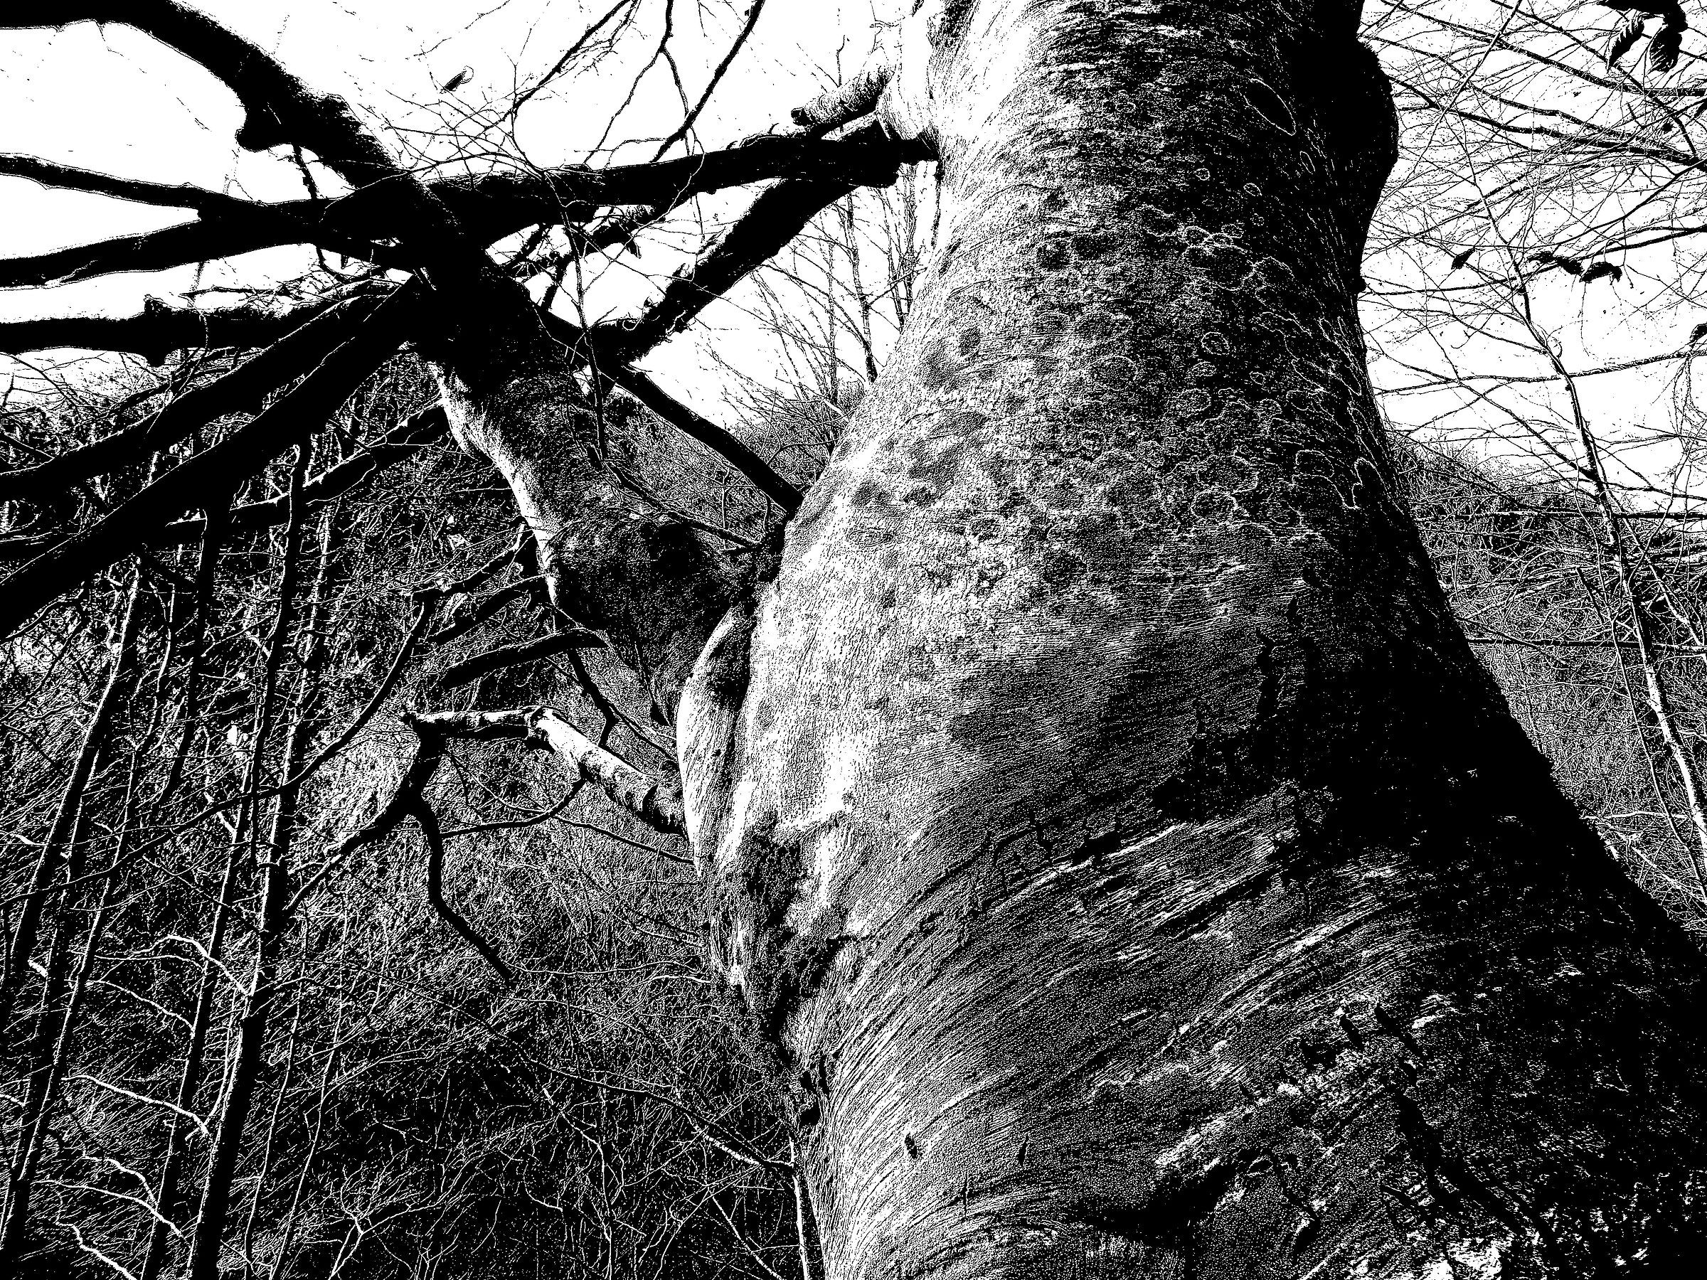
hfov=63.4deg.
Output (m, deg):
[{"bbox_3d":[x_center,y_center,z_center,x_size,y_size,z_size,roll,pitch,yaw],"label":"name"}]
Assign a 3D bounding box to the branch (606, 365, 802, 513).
[{"bbox_3d":[-0.309,-0.419,2.865,0.525,0.062,0.062,36,3,15],"label":"branch"}]

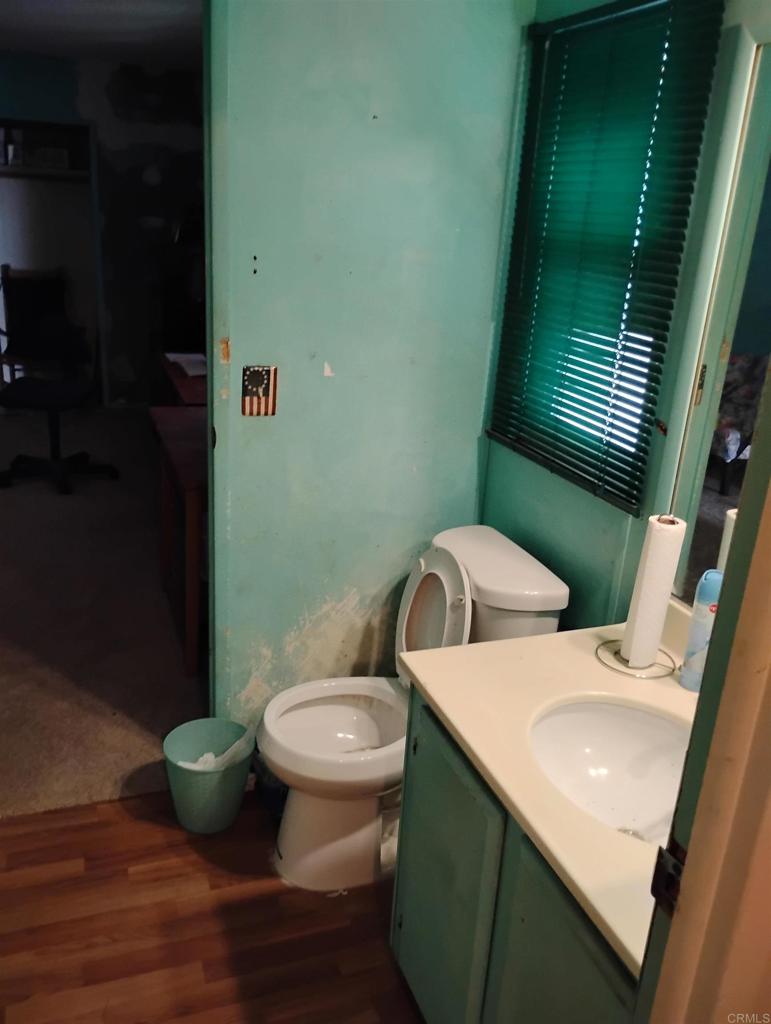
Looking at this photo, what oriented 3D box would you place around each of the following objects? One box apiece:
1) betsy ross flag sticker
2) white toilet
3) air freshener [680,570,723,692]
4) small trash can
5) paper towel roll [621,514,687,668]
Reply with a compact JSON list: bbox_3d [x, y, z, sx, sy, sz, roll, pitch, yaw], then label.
[{"bbox_3d":[-0.305,-0.292,2.017,0.081,0.122,0.008,-4,20,-20],"label":"betsy ross flag sticker"},{"bbox_3d":[0.019,0.480,2.088,0.681,0.772,0.401,-4,20,-20],"label":"white toilet"},{"bbox_3d":[0.569,0.208,1.471,0.055,0.224,0.055,9,20,15],"label":"air freshener"},{"bbox_3d":[-0.466,0.705,2.184,0.229,0.227,0.229,-4,20,-20],"label":"small trash can"},{"bbox_3d":[0.493,0.147,1.530,0.069,0.276,0.069,12,21,23],"label":"paper towel roll"}]

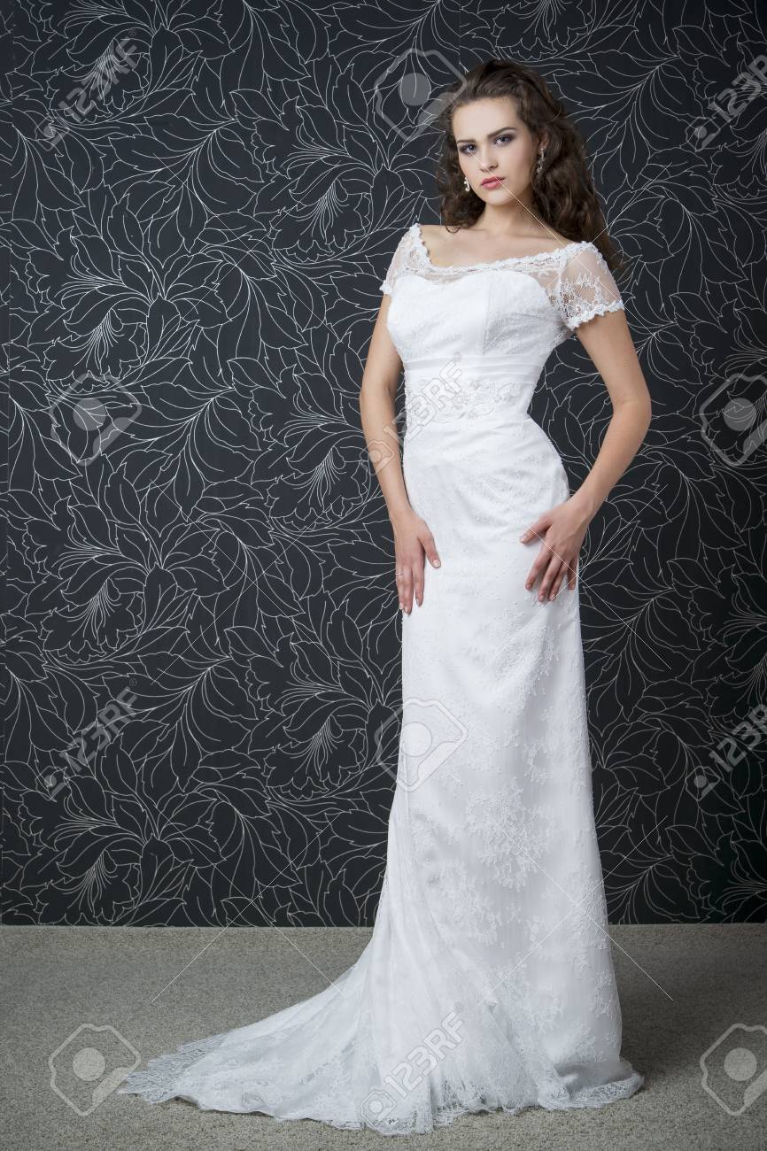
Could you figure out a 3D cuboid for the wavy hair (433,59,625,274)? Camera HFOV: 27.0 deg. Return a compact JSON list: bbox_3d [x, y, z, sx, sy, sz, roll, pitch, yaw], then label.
[{"bbox_3d":[0.245,-0.682,2.660,0.300,0.350,0.270,-4,4,28],"label":"wavy hair"}]

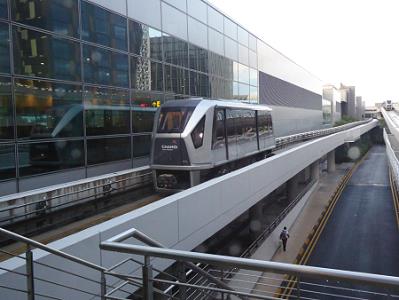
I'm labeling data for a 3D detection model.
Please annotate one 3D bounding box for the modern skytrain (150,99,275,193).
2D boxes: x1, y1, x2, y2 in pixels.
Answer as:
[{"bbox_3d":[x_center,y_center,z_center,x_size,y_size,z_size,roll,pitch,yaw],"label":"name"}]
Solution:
[{"bbox_3d":[1.390,-0.680,20.800,2.690,3.780,11.800,0,5,23],"label":"modern skytrain"}]

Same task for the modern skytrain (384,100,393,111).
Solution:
[{"bbox_3d":[70.746,-16.675,147.000,2.690,3.750,11.800,1,6,25],"label":"modern skytrain"}]

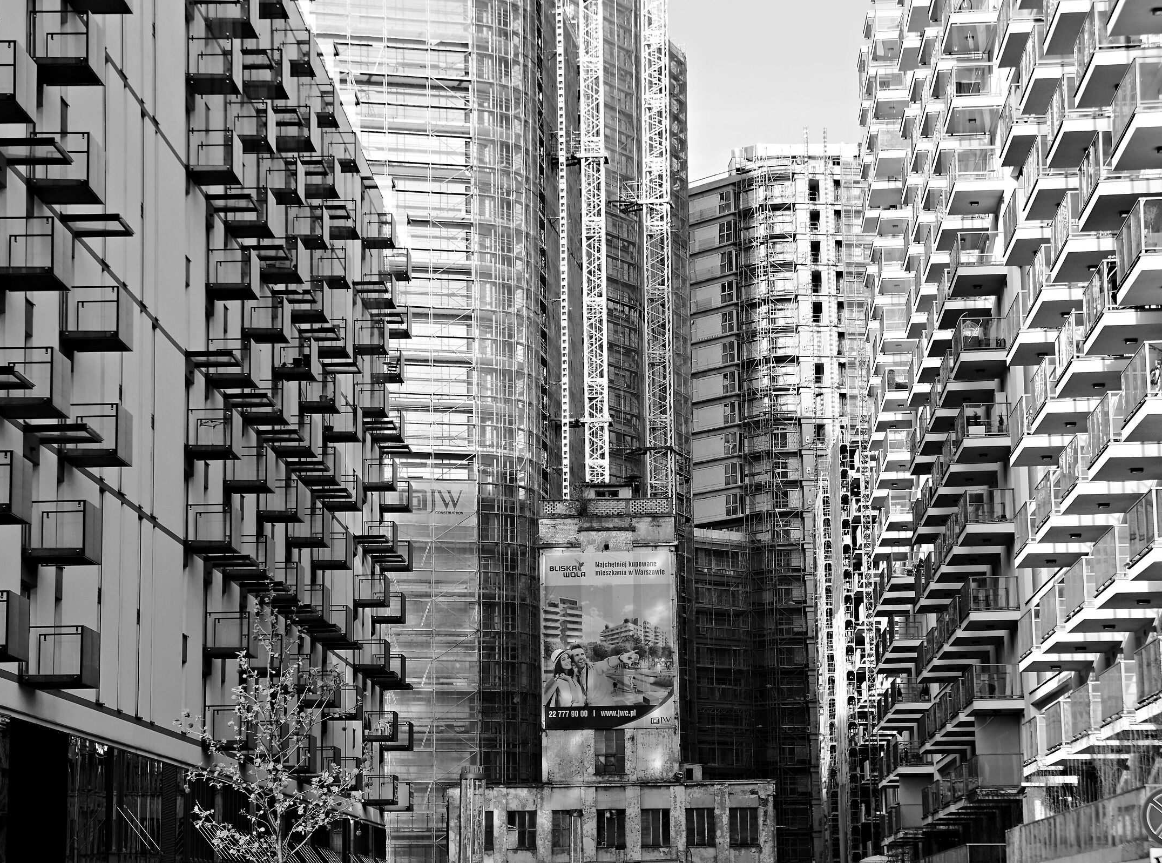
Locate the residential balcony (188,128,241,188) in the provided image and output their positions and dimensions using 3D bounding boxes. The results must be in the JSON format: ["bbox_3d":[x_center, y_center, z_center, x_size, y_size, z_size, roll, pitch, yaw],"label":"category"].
[{"bbox_3d":[-11.076,-8.264,89.350,1.420,1.265,1.747,-1,-9,3],"label":"residential balcony"}]

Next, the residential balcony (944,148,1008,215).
[{"bbox_3d":[13.214,-8.330,98.759,1.590,1.411,3.371,-1,-9,2],"label":"residential balcony"}]

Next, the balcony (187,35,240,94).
[{"bbox_3d":[-11.235,-11.189,90.550,1.407,1.264,1.828,-1,-9,2],"label":"balcony"}]

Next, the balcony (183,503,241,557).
[{"bbox_3d":[-10.950,2.922,87.862,1.420,1.265,1.747,-1,-9,3],"label":"balcony"}]

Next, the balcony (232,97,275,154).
[{"bbox_3d":[-10.974,-10.061,98.047,1.407,1.264,1.828,-1,-9,2],"label":"balcony"}]

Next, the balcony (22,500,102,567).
[{"bbox_3d":[-11.767,2.317,66.967,1.407,1.264,1.828,-1,-9,2],"label":"balcony"}]

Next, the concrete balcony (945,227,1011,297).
[{"bbox_3d":[13.239,-5.547,98.301,1.590,1.411,3.371,-1,-9,2],"label":"concrete balcony"}]

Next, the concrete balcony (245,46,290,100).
[{"bbox_3d":[-10.721,-12.135,100.425,1.420,1.265,1.747,-1,-9,3],"label":"concrete balcony"}]

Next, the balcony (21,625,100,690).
[{"bbox_3d":[-11.733,5.121,66.531,1.407,1.264,1.828,-1,-9,2],"label":"balcony"}]

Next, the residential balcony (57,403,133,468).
[{"bbox_3d":[-11.611,0.114,70.689,1.420,1.265,1.747,-1,-9,3],"label":"residential balcony"}]

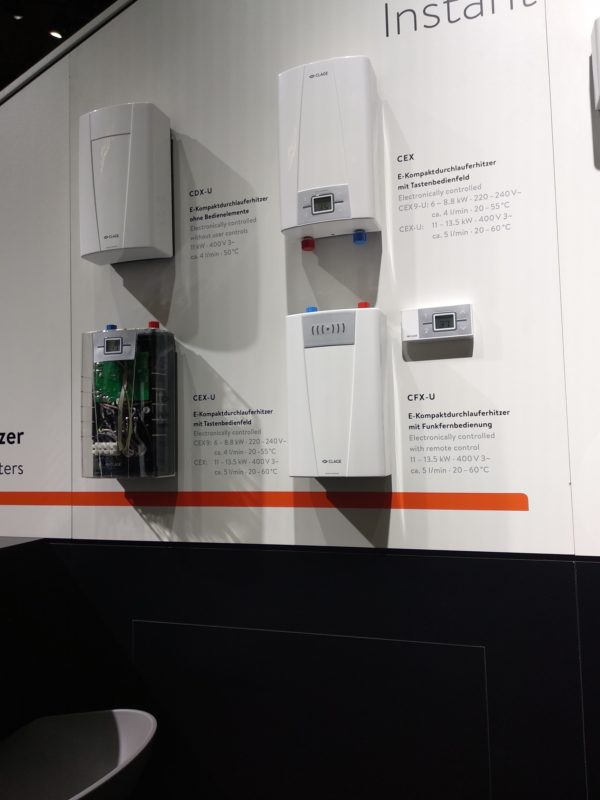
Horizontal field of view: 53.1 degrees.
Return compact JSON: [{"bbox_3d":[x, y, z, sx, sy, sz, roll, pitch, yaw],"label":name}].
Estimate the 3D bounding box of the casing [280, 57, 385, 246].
[{"bbox_3d":[0.055,-0.456,1.129,0.177,0.311,0.102,-3,-3,17],"label":"casing"}]

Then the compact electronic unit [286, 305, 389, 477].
[{"bbox_3d":[0.070,-0.016,1.104,0.177,0.311,0.102,-3,-3,17],"label":"compact electronic unit"}]

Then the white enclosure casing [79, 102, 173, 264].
[{"bbox_3d":[-0.366,-0.447,1.260,0.177,0.295,0.102,-3,-3,17],"label":"white enclosure casing"}]

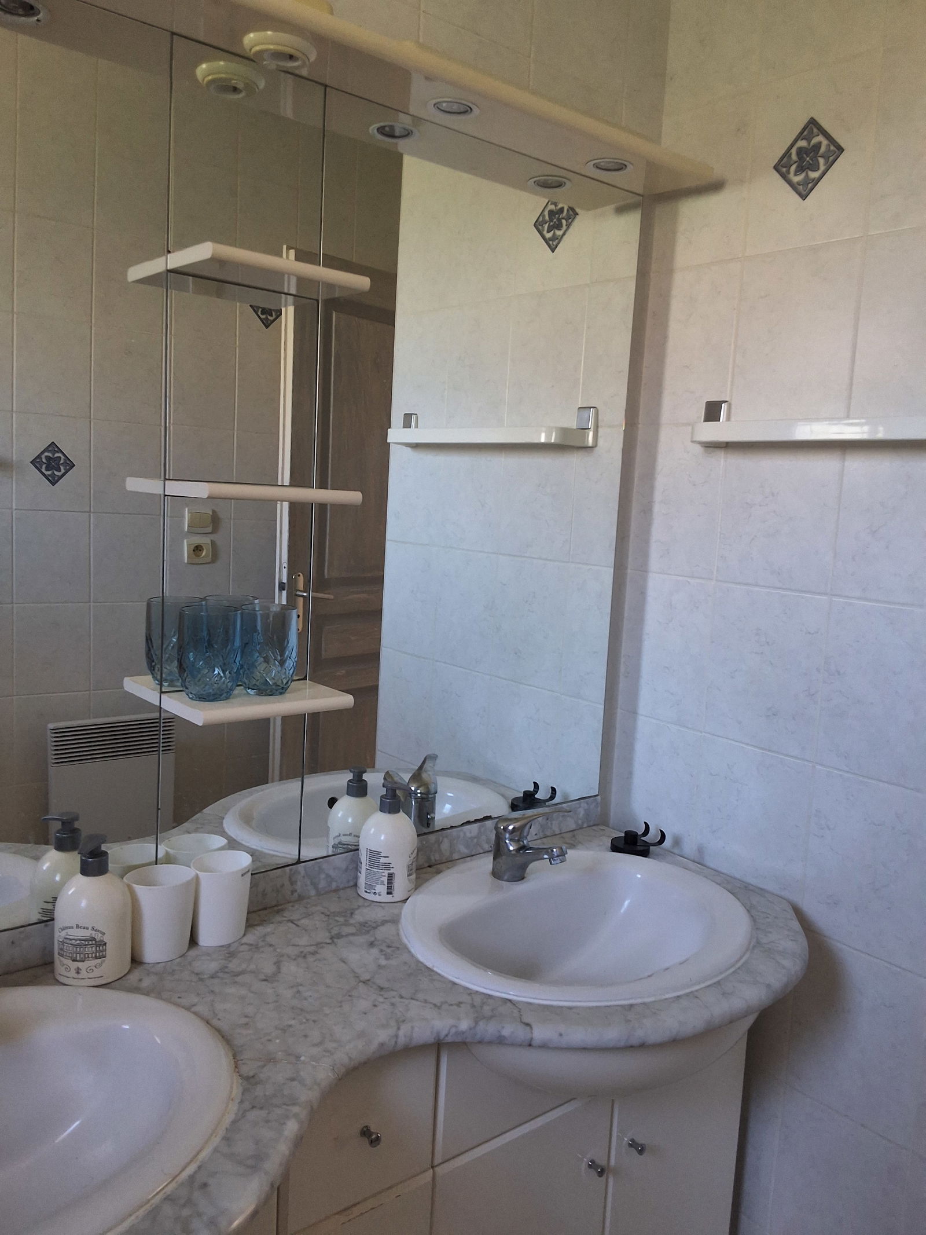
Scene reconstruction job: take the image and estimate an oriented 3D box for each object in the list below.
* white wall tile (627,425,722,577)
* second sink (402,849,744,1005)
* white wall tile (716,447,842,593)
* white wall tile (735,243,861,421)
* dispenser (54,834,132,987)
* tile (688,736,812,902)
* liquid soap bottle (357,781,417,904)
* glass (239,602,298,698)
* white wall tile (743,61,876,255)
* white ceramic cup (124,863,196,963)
[{"bbox_3d":[0.358,-0.195,1.662,0.010,0.249,0.186,-3,9,-39],"label":"white wall tile"},{"bbox_3d":[0.152,0.481,1.361,0.507,0.170,0.432,-3,9,-39],"label":"second sink"},{"bbox_3d":[0.479,-0.168,1.513,0.009,0.249,0.200,-3,9,-39],"label":"white wall tile"},{"bbox_3d":[0.492,-0.418,1.483,0.010,0.249,0.201,-3,9,-39],"label":"white wall tile"},{"bbox_3d":[-0.420,0.327,1.138,0.082,0.162,0.082,4,7,10],"label":"dispenser"},{"bbox_3d":[0.453,0.328,1.577,0.009,0.249,0.200,-3,9,-39],"label":"tile"},{"bbox_3d":[-0.104,0.310,1.406,0.082,0.157,0.082,3,7,0],"label":"liquid soap bottle"},{"bbox_3d":[-0.239,0.041,1.234,0.071,0.104,0.071,3,7,0],"label":"glass"},{"bbox_3d":[0.506,-0.667,1.452,0.010,0.249,0.201,-3,9,-39],"label":"white wall tile"},{"bbox_3d":[-0.365,0.357,1.202,0.082,0.096,0.067,0,8,-24],"label":"white ceramic cup"}]

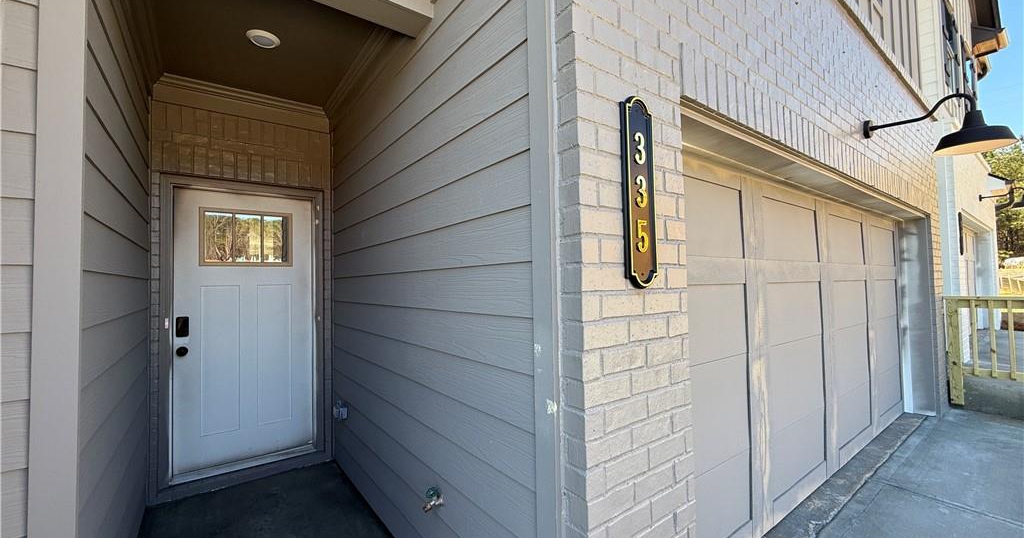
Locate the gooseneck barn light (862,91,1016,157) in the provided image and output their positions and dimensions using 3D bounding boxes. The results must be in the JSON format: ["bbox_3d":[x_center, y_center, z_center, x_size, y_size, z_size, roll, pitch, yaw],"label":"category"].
[{"bbox_3d":[2.750,-0.927,2.702,0.355,0.375,0.695,0,-2,-37],"label":"gooseneck barn light"}]

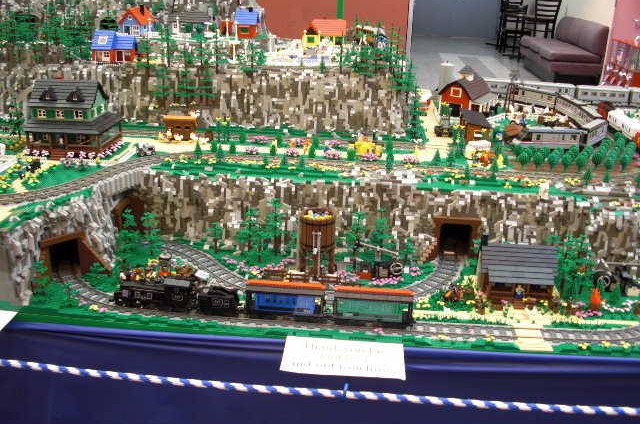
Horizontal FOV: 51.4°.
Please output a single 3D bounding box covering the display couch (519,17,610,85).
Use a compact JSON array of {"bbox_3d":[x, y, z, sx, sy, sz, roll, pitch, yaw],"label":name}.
[{"bbox_3d":[3.358,-2.274,9.350,0.670,0.830,1.750,2,22,2],"label":"display couch"}]

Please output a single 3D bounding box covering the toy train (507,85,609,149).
[{"bbox_3d":[0.989,-0.412,2.850,0.450,0.105,0.860,5,21,7],"label":"toy train"}]

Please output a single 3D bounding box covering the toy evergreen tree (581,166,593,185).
[{"bbox_3d":[0.839,-0.113,2.077,0.034,0.059,0.034,2,24,3],"label":"toy evergreen tree"}]

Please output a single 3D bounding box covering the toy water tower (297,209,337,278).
[{"bbox_3d":[-0.006,0.091,1.972,0.103,0.187,0.103,4,21,4],"label":"toy water tower"}]

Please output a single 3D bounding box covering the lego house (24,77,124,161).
[{"bbox_3d":[-0.860,-0.337,2.311,0.265,0.230,0.202,3,24,4],"label":"lego house"}]

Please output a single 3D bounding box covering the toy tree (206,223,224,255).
[{"bbox_3d":[-0.324,0.082,2.070,0.054,0.098,0.054,3,22,3],"label":"toy tree"}]

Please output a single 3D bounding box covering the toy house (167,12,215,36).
[{"bbox_3d":[-0.558,-0.816,2.880,0.188,0.092,0.100,3,22,3],"label":"toy house"}]

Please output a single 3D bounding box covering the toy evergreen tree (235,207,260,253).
[{"bbox_3d":[-0.224,0.054,2.070,0.078,0.138,0.078,3,22,3],"label":"toy evergreen tree"}]

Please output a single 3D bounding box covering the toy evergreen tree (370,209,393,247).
[{"bbox_3d":[0.189,0.061,2.050,0.066,0.140,0.066,3,22,3],"label":"toy evergreen tree"}]

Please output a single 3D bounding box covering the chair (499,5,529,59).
[{"bbox_3d":[2.878,-2.677,9.900,0.420,0.830,0.450,8,25,16],"label":"chair"}]

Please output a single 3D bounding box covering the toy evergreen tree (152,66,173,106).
[{"bbox_3d":[-0.619,-0.489,2.602,0.078,0.155,0.066,4,21,4],"label":"toy evergreen tree"}]

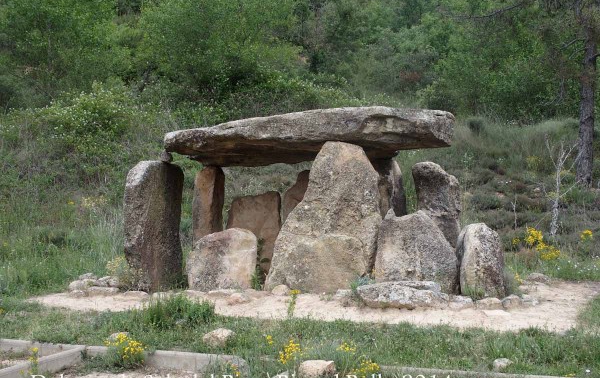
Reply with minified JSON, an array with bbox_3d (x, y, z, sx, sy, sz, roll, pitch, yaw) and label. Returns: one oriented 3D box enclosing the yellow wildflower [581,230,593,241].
[{"bbox_3d":[5.058,0.821,15.300,0.200,0.170,0.180,0,0,0],"label":"yellow wildflower"}]

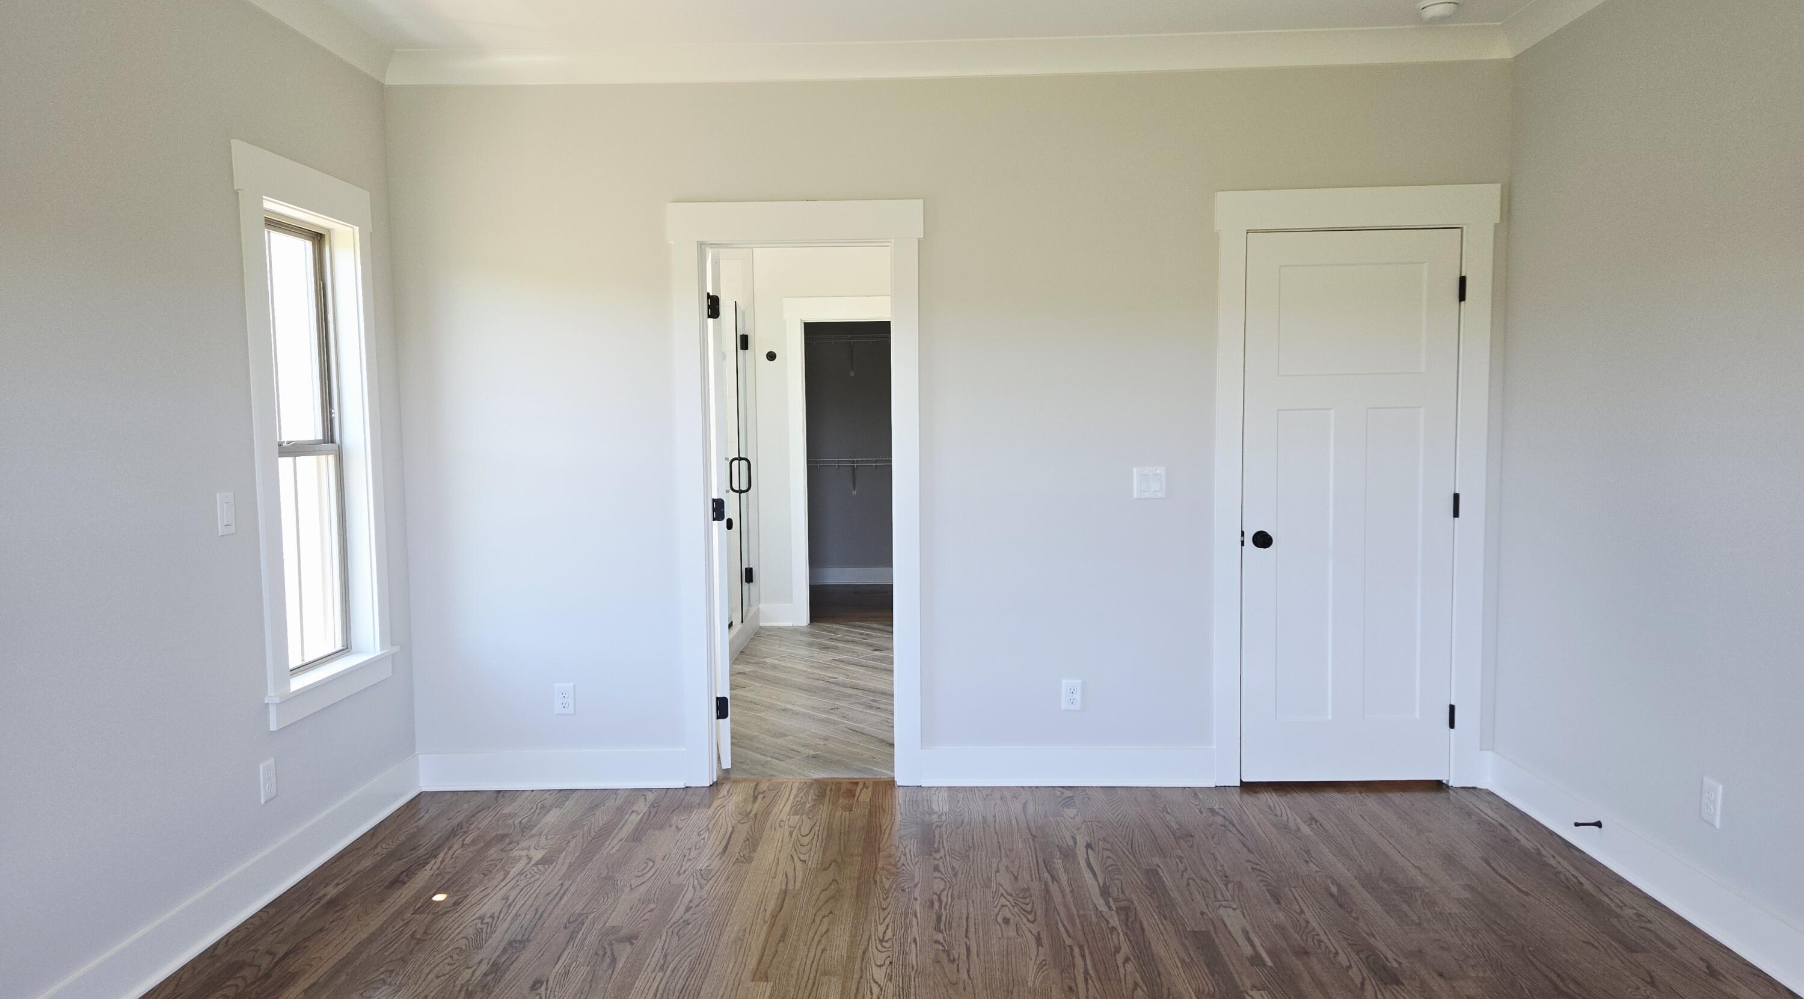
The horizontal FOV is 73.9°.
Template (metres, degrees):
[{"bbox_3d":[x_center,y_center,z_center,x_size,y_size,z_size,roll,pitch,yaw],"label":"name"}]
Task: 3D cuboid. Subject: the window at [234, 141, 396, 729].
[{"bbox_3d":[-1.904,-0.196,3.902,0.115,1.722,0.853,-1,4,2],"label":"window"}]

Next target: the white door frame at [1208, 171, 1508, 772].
[{"bbox_3d":[1.660,-0.024,4.457,1.012,2.201,0.120,-1,4,2],"label":"white door frame"}]

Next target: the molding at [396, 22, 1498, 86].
[{"bbox_3d":[0.141,-1.598,4.315,4.072,0.107,0.065,-1,4,2],"label":"molding"}]

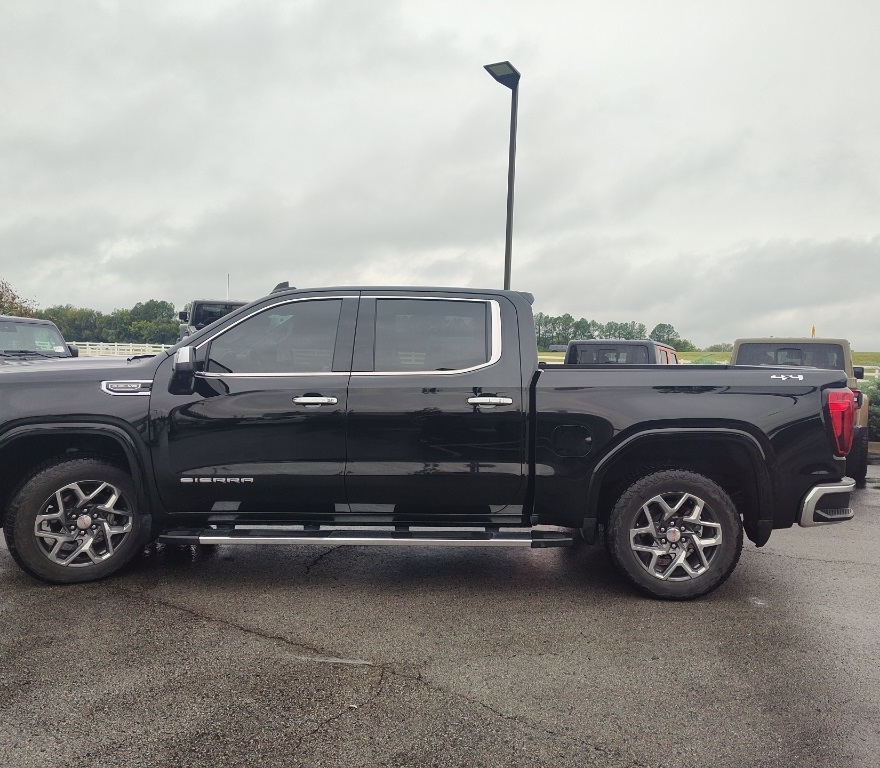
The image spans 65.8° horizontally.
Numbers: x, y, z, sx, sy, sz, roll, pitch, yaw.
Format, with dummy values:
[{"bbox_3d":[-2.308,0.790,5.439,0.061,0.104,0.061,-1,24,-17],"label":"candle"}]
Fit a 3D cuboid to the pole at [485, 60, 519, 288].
[{"bbox_3d":[1.481,-3.091,15.594,0.550,8.150,0.950,2,2,29],"label":"pole"}]

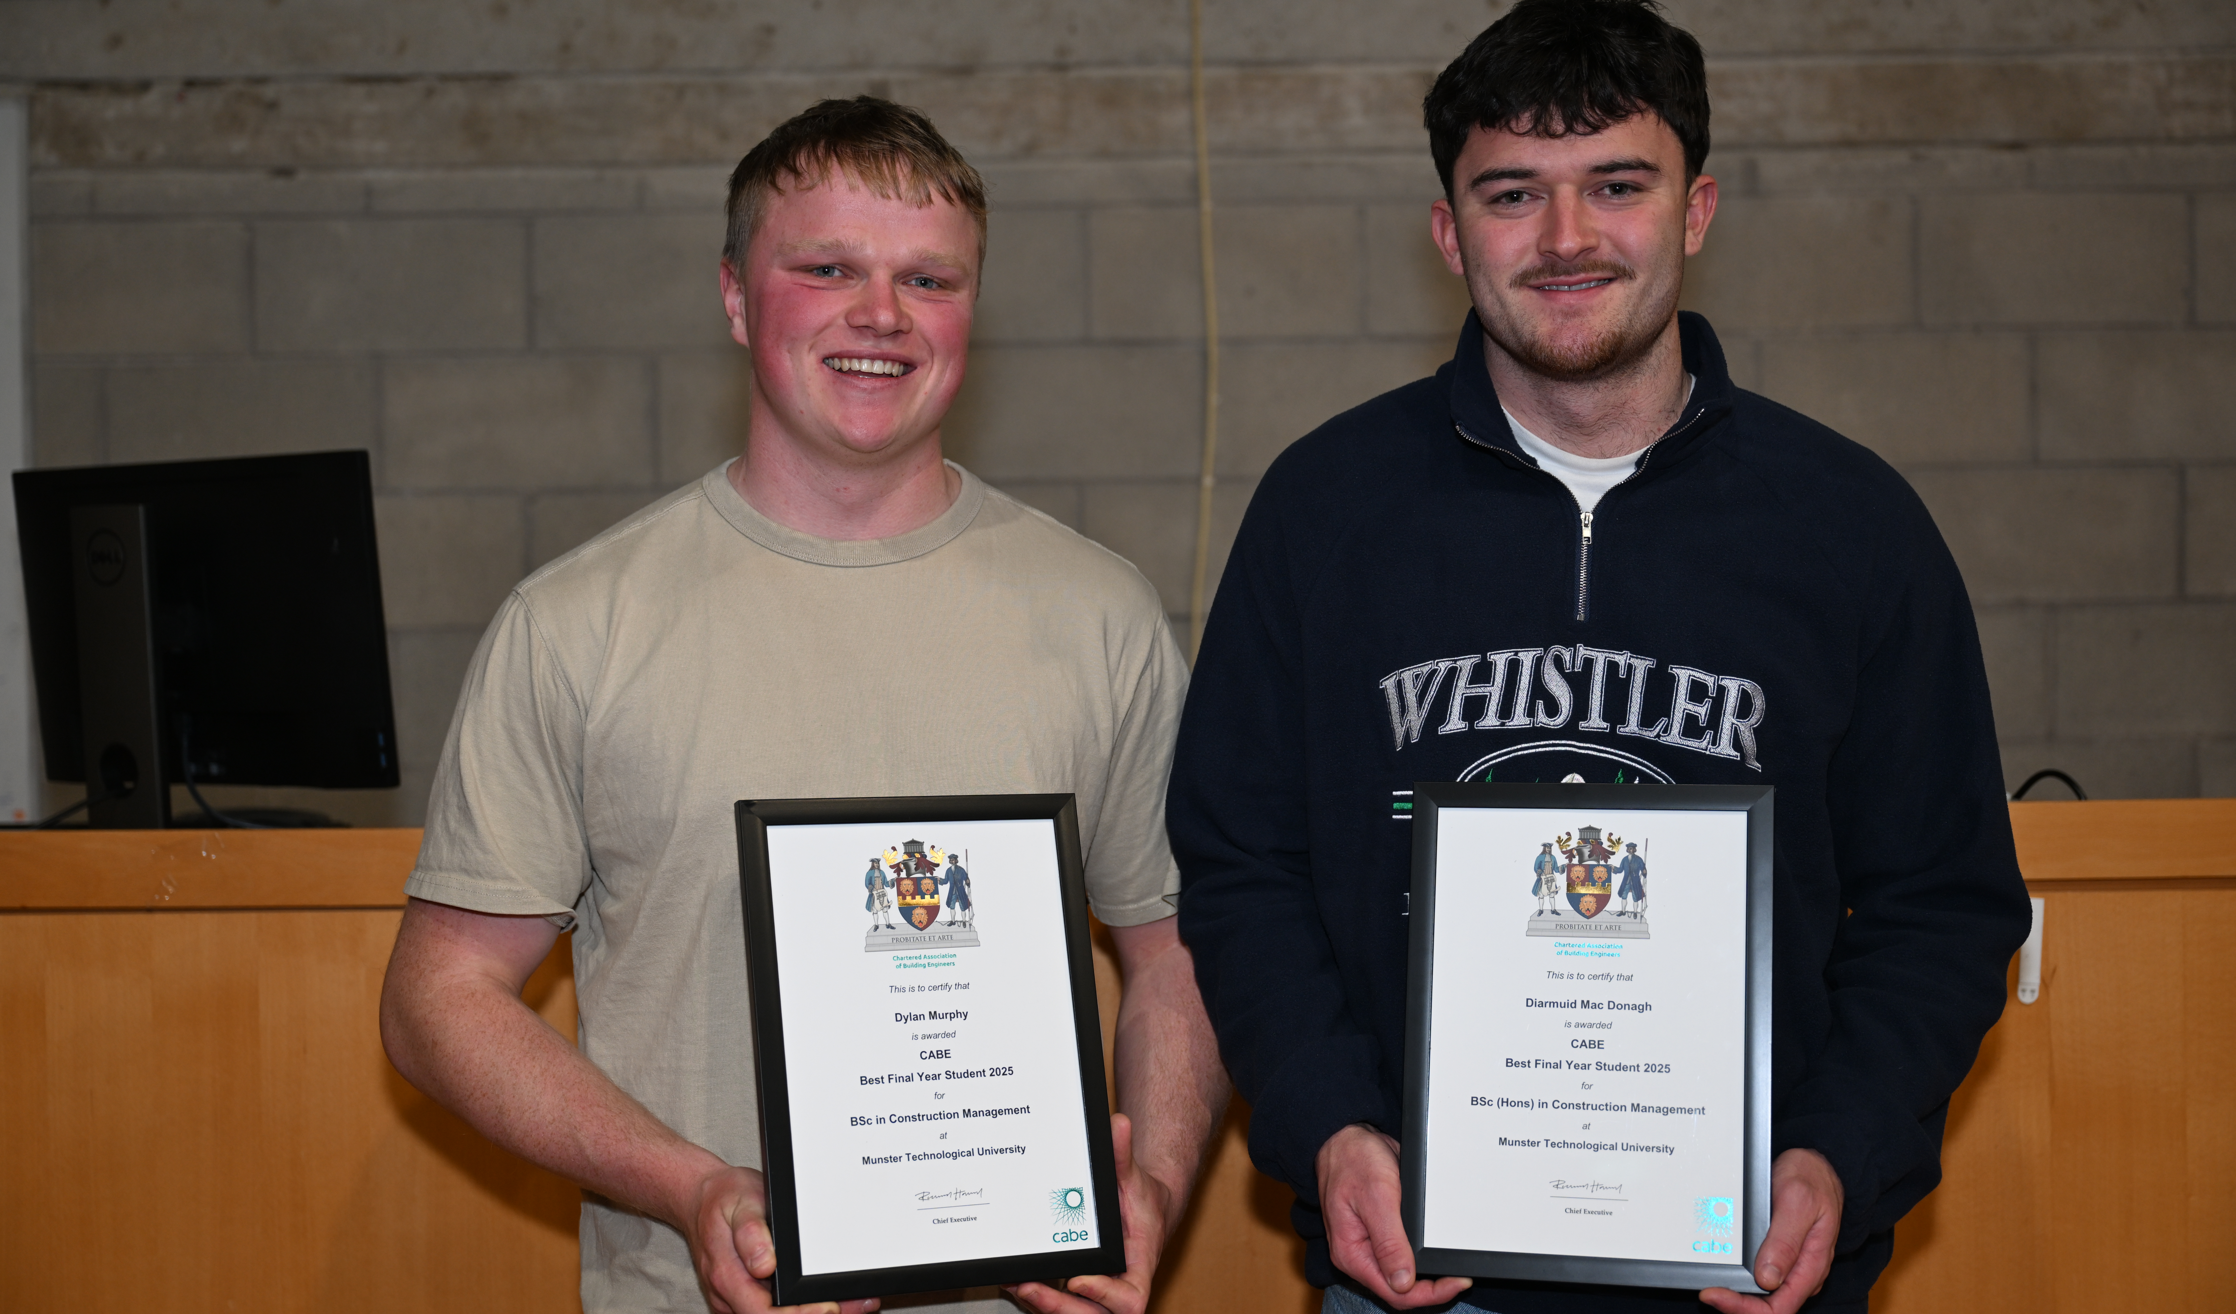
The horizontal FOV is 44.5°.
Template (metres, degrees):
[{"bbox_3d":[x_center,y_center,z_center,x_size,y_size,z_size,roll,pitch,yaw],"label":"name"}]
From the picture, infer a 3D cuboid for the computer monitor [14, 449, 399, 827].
[{"bbox_3d":[-0.900,-0.012,2.650,0.525,0.365,0.185,0,2,33],"label":"computer monitor"}]

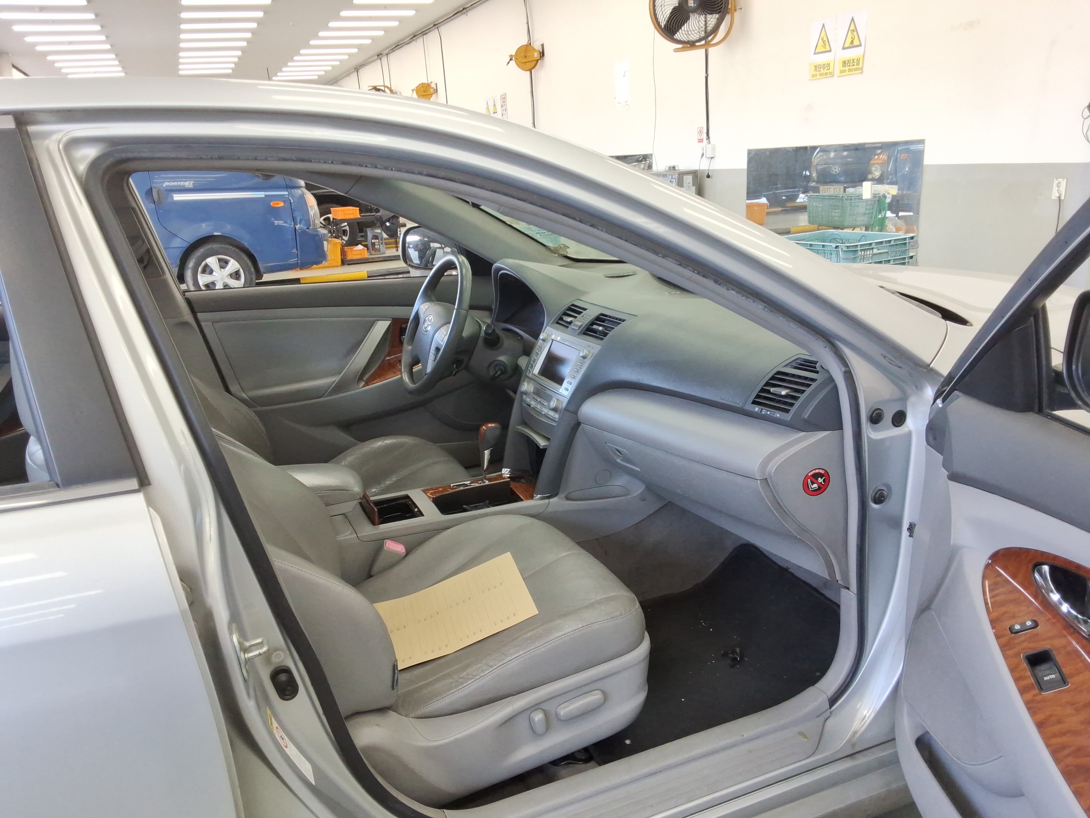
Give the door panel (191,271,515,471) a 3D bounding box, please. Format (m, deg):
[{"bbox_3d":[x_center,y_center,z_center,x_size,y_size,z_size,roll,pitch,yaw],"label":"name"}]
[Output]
[{"bbox_3d":[-0.510,-0.089,2.700,1.020,0.630,0.140,-10,18,-20],"label":"door panel"}]

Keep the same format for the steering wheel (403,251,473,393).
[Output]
[{"bbox_3d":[-0.269,-0.217,2.293,0.130,0.380,0.380,17,7,-26],"label":"steering wheel"}]

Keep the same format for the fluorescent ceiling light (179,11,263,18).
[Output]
[{"bbox_3d":[-4.931,-6.033,13.495,1.220,0.080,0.170,-10,18,-20],"label":"fluorescent ceiling light"}]

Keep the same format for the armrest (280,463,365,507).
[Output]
[{"bbox_3d":[-0.522,0.172,1.873,0.290,0.070,0.190,-10,18,-20],"label":"armrest"}]

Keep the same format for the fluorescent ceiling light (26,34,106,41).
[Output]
[{"bbox_3d":[-8.036,-6.213,14.793,1.220,0.080,0.170,-10,18,-20],"label":"fluorescent ceiling light"}]

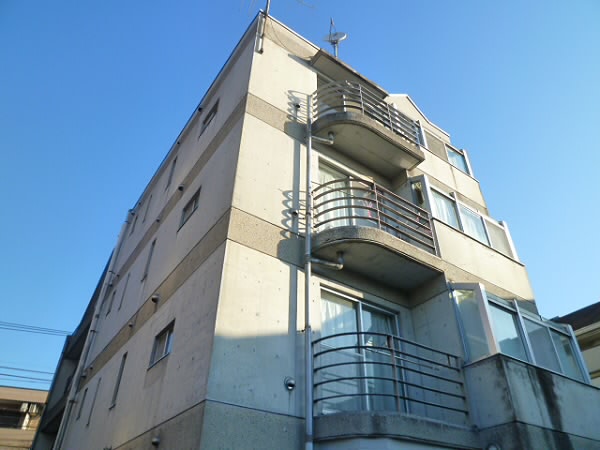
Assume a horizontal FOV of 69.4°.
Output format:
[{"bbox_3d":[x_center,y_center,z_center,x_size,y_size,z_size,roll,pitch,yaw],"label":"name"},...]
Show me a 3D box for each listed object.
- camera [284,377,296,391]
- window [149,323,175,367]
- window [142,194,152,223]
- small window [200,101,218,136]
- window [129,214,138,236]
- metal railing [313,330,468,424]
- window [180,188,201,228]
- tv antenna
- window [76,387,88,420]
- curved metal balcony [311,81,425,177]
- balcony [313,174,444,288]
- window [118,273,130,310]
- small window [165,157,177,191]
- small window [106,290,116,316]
[{"bbox_3d":[-0.112,2.011,5.494,0.135,0.140,0.100,24,-43,-27],"label":"camera"},{"bbox_3d":[-2.156,1.943,6.934,0.100,0.540,0.840,24,-43,-27],"label":"window"},{"bbox_3d":[-4.644,-0.465,13.370,0.100,1.000,0.270,24,-43,-27],"label":"window"},{"bbox_3d":[-2.120,-2.588,10.473,0.100,0.440,0.850,24,-43,-27],"label":"small window"},{"bbox_3d":[-5.595,0.025,14.592,0.120,0.660,0.300,24,-42,-27],"label":"window"},{"bbox_3d":[1.280,2.183,5.987,2.080,0.980,0.890,24,-43,-27],"label":"metal railing"},{"bbox_3d":[-2.165,-0.311,8.743,0.100,0.540,0.880,24,-43,-27],"label":"window"},{"bbox_3d":[0.933,-4.755,11.229,0.550,1.300,0.600,-3,-37,6],"label":"tv antenna"},{"bbox_3d":[-5.307,4.384,10.583,0.120,0.680,0.300,24,-42,-27],"label":"window"},{"bbox_3d":[1.401,-2.079,9.098,2.230,1.330,0.880,23,-42,-26],"label":"curved metal balcony"},{"bbox_3d":[1.354,0.116,7.621,2.190,1.410,0.890,24,-43,-27],"label":"balcony"},{"bbox_3d":[-4.652,1.778,11.479,0.120,1.060,0.170,24,-42,-27],"label":"window"},{"bbox_3d":[-3.614,-1.432,12.164,0.120,1.040,0.330,24,-42,-27],"label":"small window"},{"bbox_3d":[-5.470,2.276,12.565,0.120,0.680,0.320,24,-42,-27],"label":"small window"}]

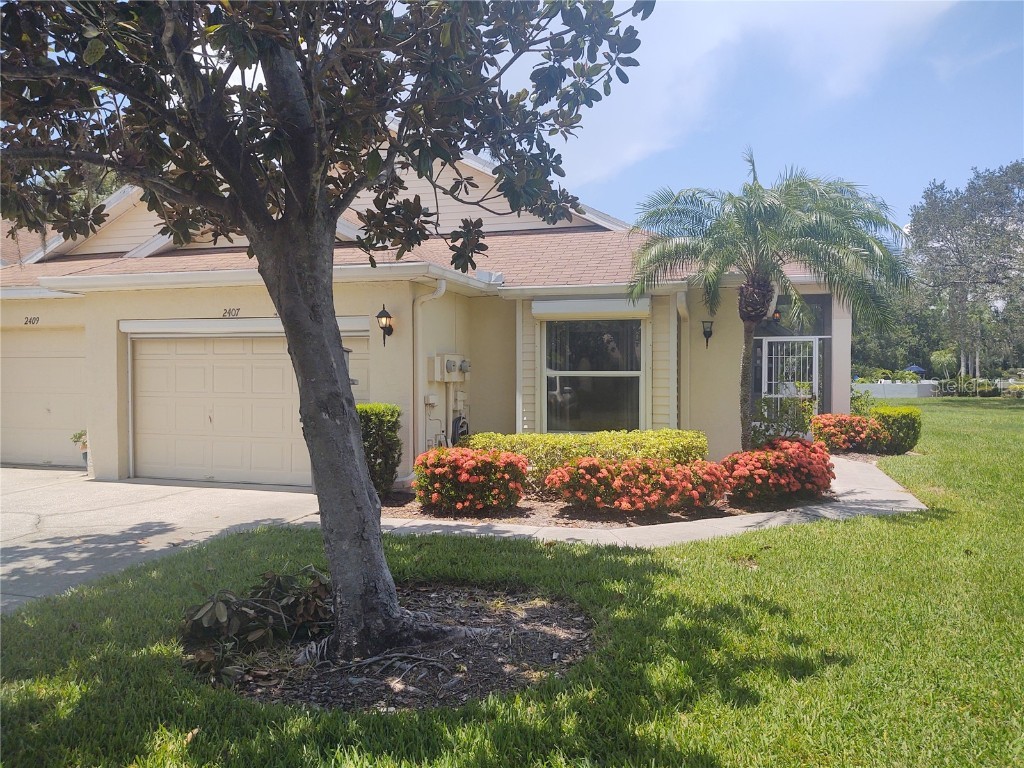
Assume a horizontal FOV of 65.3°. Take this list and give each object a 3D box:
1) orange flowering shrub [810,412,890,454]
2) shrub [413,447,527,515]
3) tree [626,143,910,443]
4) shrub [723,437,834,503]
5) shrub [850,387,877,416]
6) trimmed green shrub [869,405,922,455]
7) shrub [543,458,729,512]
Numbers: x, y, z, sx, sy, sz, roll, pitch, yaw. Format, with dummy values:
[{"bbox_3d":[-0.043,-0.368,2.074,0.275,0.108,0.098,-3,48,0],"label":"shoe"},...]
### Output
[{"bbox_3d":[6.030,0.840,14.332,1.300,0.660,0.850,1,2,17],"label":"orange flowering shrub"},{"bbox_3d":[-0.470,1.018,8.905,1.250,0.630,1.000,0,2,5],"label":"shrub"},{"bbox_3d":[3.500,-0.933,11.077,3.600,4.400,3.450,1,2,17],"label":"tree"},{"bbox_3d":[3.230,1.004,9.885,1.380,0.600,1.300,0,2,15],"label":"shrub"},{"bbox_3d":[6.950,0.594,16.025,0.850,1.050,0.850,1,2,20],"label":"shrub"},{"bbox_3d":[6.780,0.806,14.131,0.860,0.740,0.950,1,2,22],"label":"trimmed green shrub"},{"bbox_3d":[1.380,1.081,8.967,2.050,0.500,0.920,0,2,5],"label":"shrub"}]

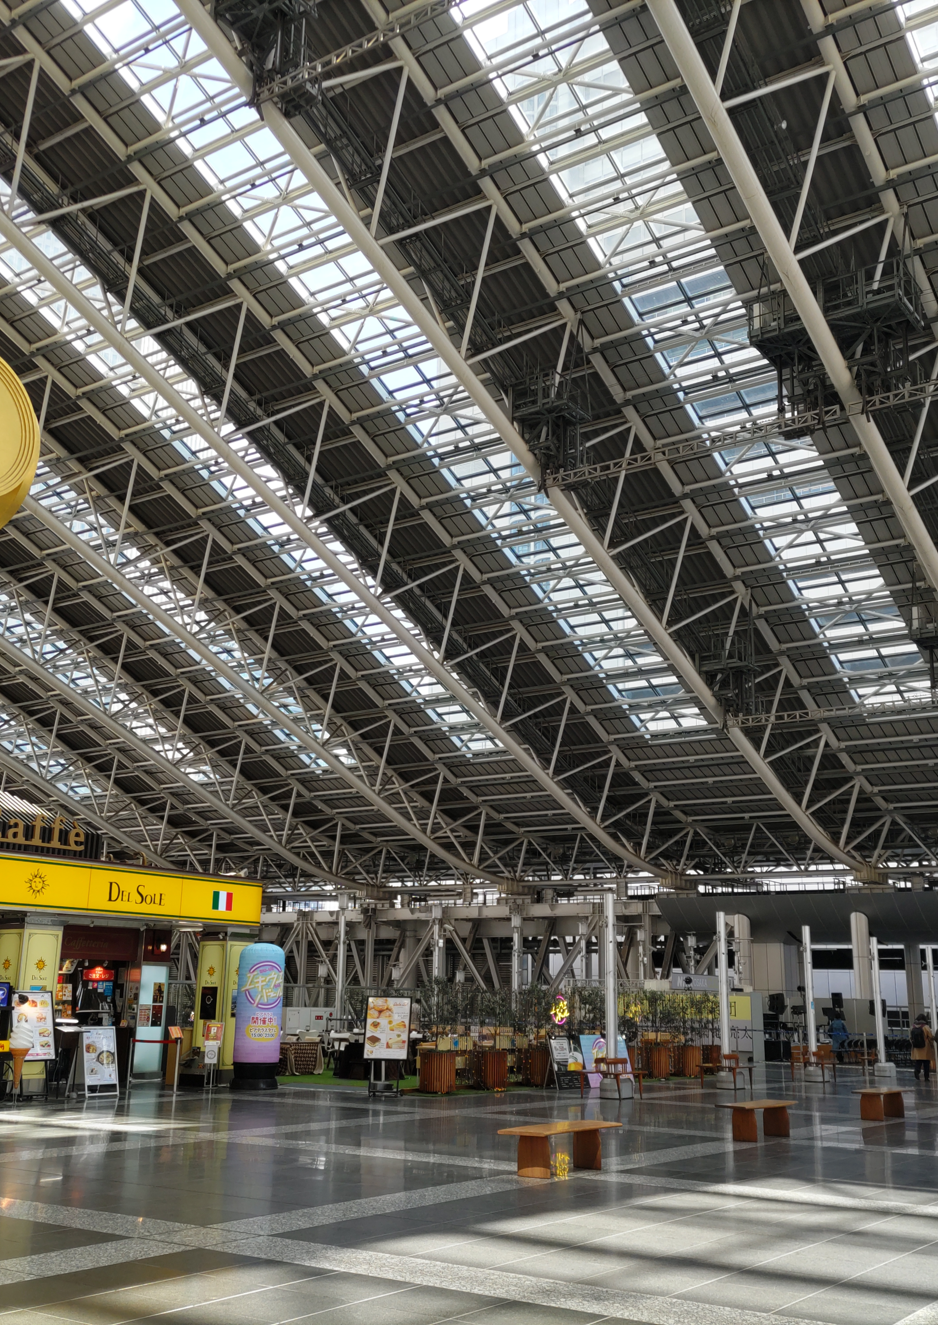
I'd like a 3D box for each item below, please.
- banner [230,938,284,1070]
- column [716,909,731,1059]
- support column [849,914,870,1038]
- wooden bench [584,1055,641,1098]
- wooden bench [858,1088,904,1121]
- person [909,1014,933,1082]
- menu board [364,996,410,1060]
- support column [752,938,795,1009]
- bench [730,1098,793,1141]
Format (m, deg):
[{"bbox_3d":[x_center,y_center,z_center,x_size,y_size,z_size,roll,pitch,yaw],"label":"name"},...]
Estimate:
[{"bbox_3d":[-3.993,6.679,25.179,0.890,2.614,0.890,7,-16,-21],"label":"banner"},{"bbox_3d":[5.420,6.978,28.162,0.165,3.304,0.165,-9,-18,34],"label":"column"},{"bbox_3d":[19.126,15.387,64.216,0.900,6.373,0.900,-9,-18,34],"label":"support column"},{"bbox_3d":[2.590,7.509,23.931,0.950,0.692,0.950,-9,-18,34],"label":"wooden bench"},{"bbox_3d":[6.508,6.917,20.758,0.500,0.410,1.550,-9,-18,34],"label":"wooden bench"},{"bbox_3d":[11.024,9.376,32.359,0.500,1.560,0.420,-11,-19,39],"label":"person"},{"bbox_3d":[-1.432,6.493,23.529,0.790,1.081,0.100,1,-15,2],"label":"menu board"},{"bbox_3d":[15.133,16.330,65.473,1.700,4.840,1.700,-9,-18,34],"label":"support column"},{"bbox_3d":[3.633,5.757,16.651,0.480,0.410,1.550,-9,-18,34],"label":"bench"}]

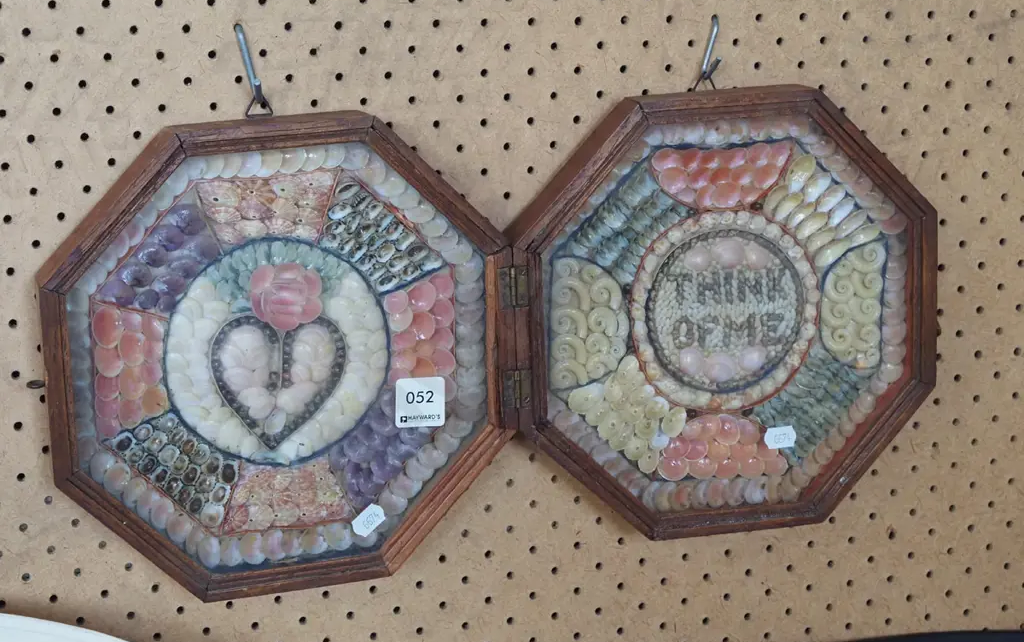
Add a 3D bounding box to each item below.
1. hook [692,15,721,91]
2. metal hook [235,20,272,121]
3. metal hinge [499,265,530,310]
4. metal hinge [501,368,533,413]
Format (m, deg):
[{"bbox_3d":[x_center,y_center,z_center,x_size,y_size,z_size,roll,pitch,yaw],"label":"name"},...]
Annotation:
[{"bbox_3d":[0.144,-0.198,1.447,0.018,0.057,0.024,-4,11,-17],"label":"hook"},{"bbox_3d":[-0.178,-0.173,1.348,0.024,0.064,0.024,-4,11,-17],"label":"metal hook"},{"bbox_3d":[0.001,-0.024,1.415,0.023,0.029,0.005,-5,12,-16],"label":"metal hinge"},{"bbox_3d":[0.004,0.050,1.430,0.022,0.029,0.005,-5,12,-16],"label":"metal hinge"}]

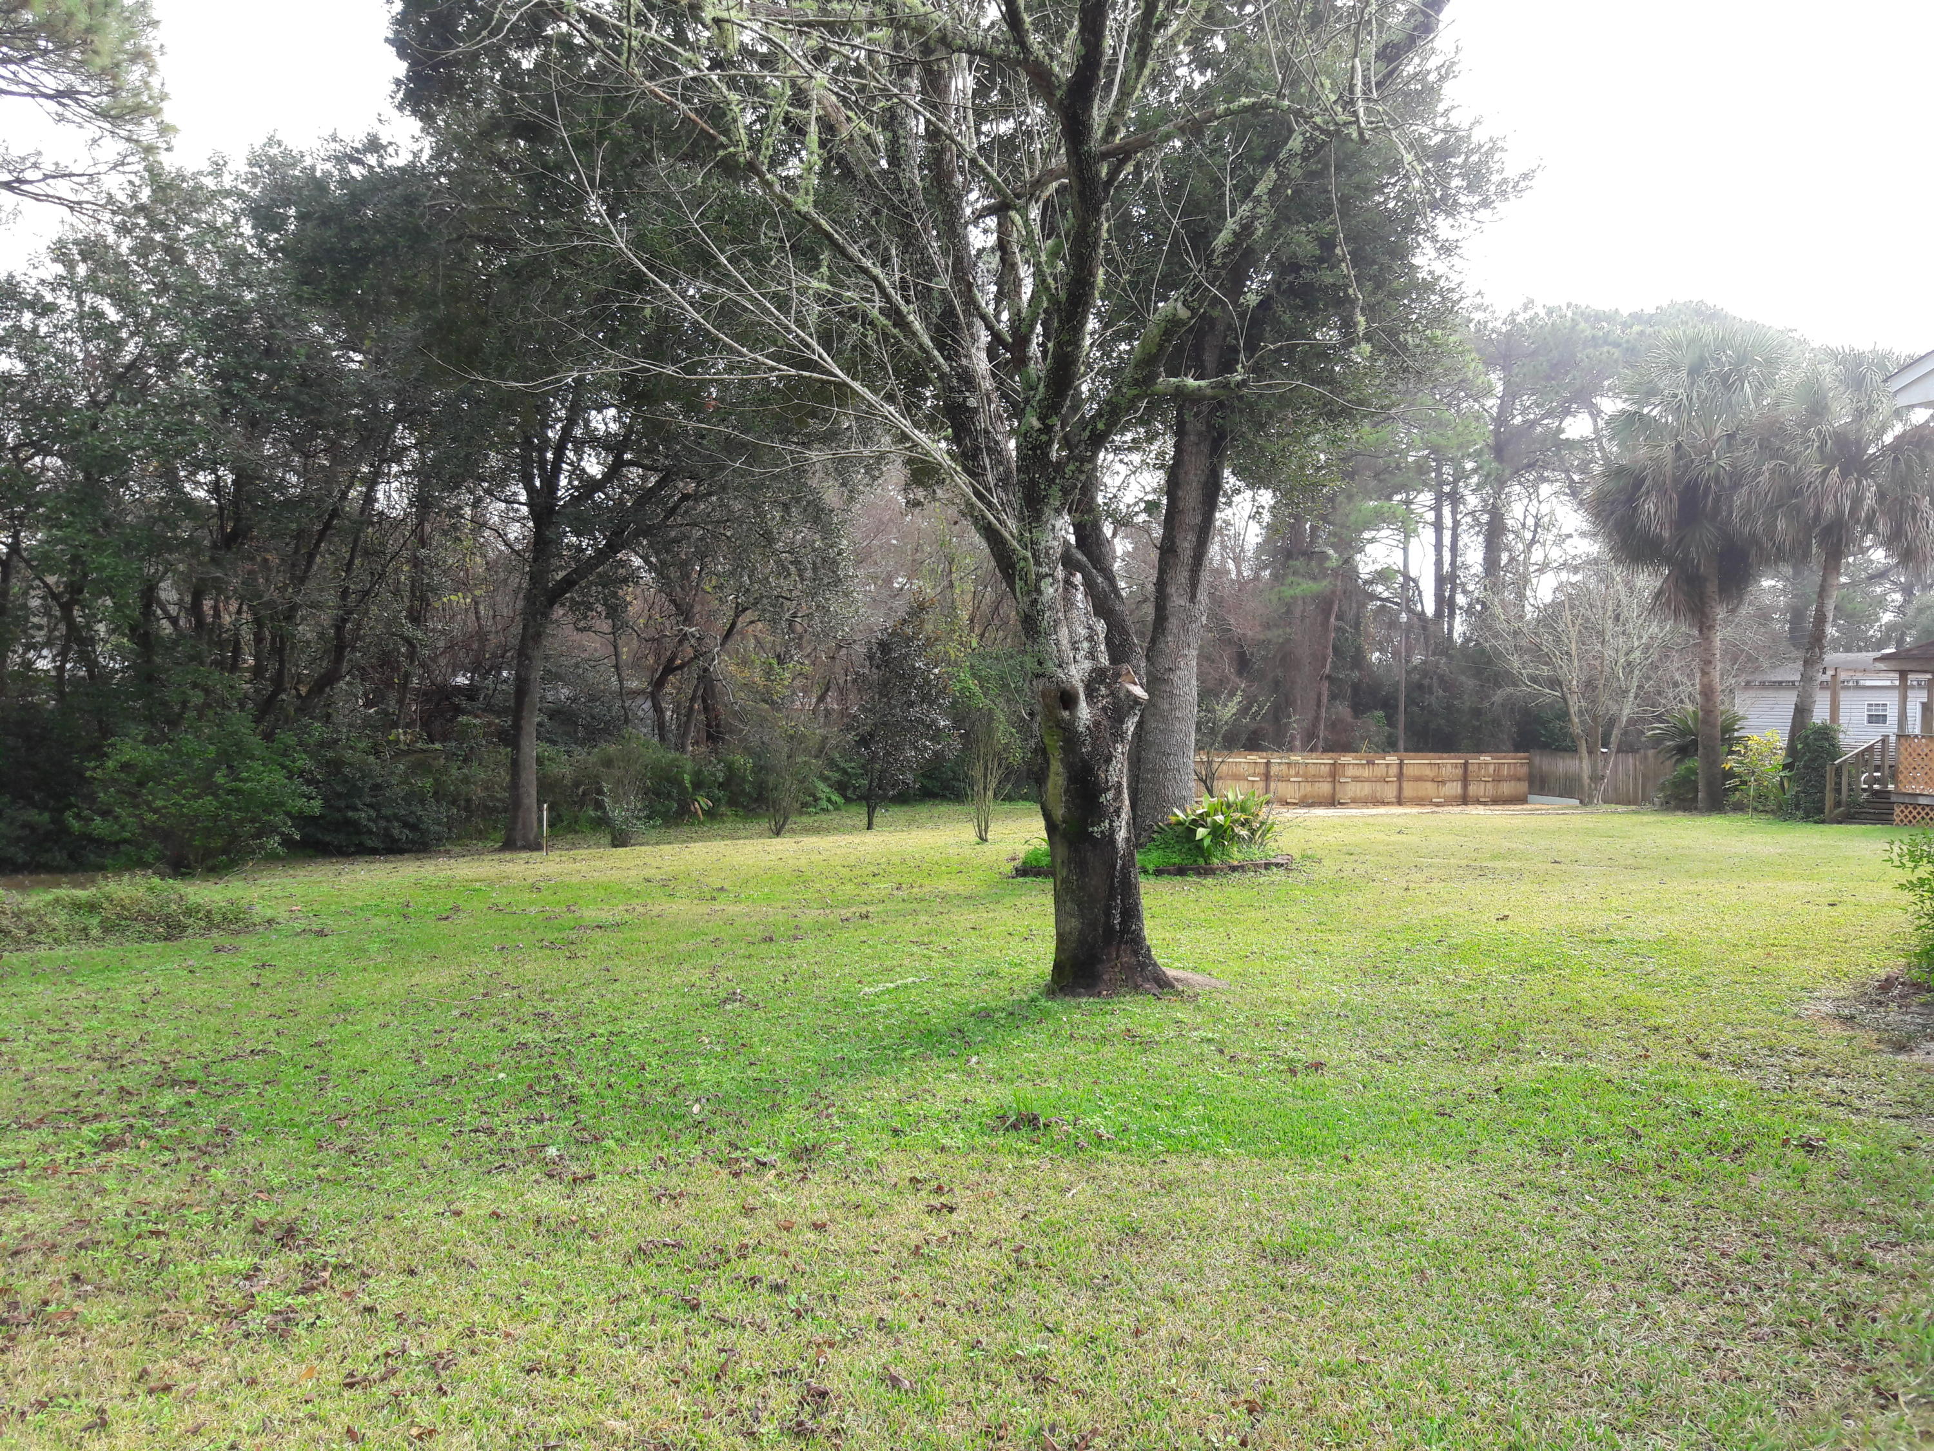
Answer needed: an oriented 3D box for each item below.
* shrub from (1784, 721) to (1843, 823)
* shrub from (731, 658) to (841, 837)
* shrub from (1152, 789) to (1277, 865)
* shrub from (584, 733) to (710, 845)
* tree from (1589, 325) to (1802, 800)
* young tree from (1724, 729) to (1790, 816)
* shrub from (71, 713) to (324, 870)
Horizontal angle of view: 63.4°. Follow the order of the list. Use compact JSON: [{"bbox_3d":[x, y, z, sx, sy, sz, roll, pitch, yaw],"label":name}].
[{"bbox_3d":[14.778,0.817,27.300,0.970,1.730,0.920,0,0,0],"label":"shrub"},{"bbox_3d":[-2.689,0.325,23.200,1.590,2.590,1.510,0,0,0],"label":"shrub"},{"bbox_3d":[3.041,1.252,19.200,1.490,0.910,1.340,0,0,0],"label":"shrub"},{"bbox_3d":[-4.423,0.866,21.600,1.680,1.510,1.510,0,0,0],"label":"shrub"},{"bbox_3d":[14.000,-3.048,30.200,4.050,9.450,4.050,0,0,0],"label":"tree"},{"bbox_3d":[14.345,0.850,28.400,1.140,1.530,1.090,0,0,0],"label":"young tree"},{"bbox_3d":[-8.571,0.756,17.400,2.660,1.760,2.260,0,0,0],"label":"shrub"}]

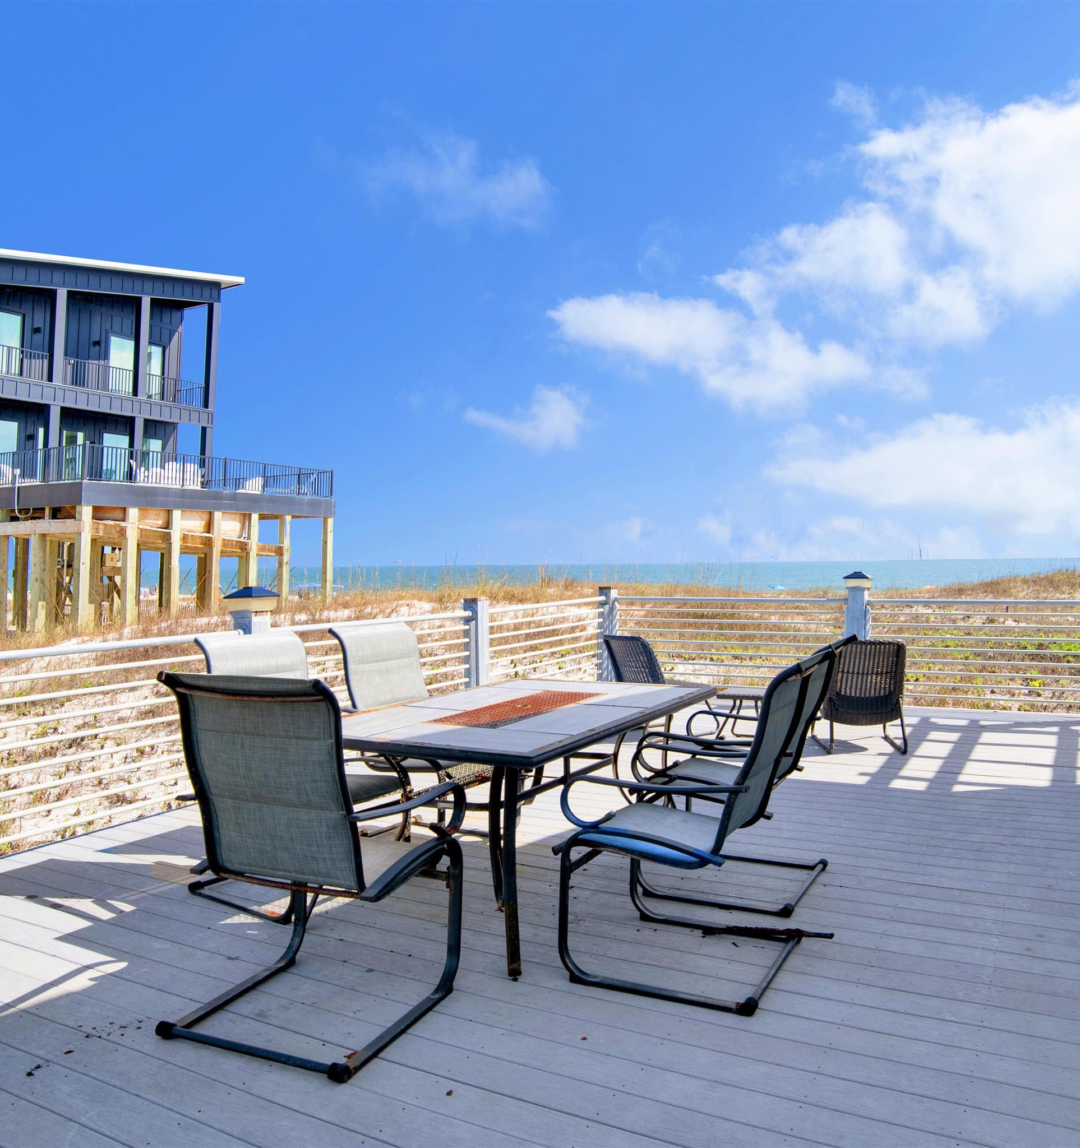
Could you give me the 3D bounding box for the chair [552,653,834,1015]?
[{"bbox_3d":[0.538,0.784,2.875,0.760,1.040,0.630,0,1,29],"label":"chair"}]

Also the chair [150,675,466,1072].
[{"bbox_3d":[-0.656,0.798,2.558,0.630,1.040,0.760,0,1,21],"label":"chair"}]

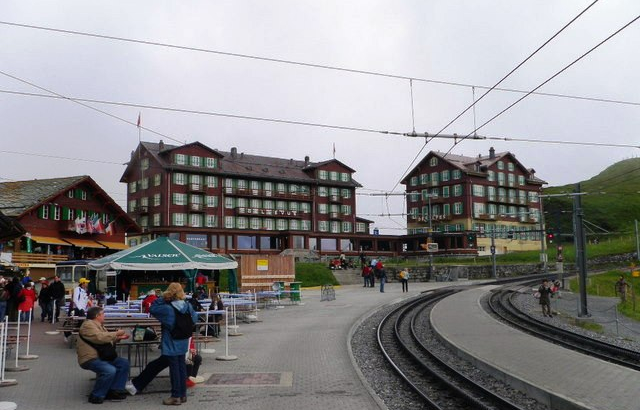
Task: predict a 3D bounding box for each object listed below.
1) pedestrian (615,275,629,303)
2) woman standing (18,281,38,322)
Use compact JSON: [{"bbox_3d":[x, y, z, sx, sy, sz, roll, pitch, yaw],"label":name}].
[{"bbox_3d":[19.148,5.351,41.096,0.620,1.688,0.450,-3,-7,20],"label":"pedestrian"},{"bbox_3d":[-11.199,3.732,24.878,0.500,1.550,0.400,-2,-6,11],"label":"woman standing"}]

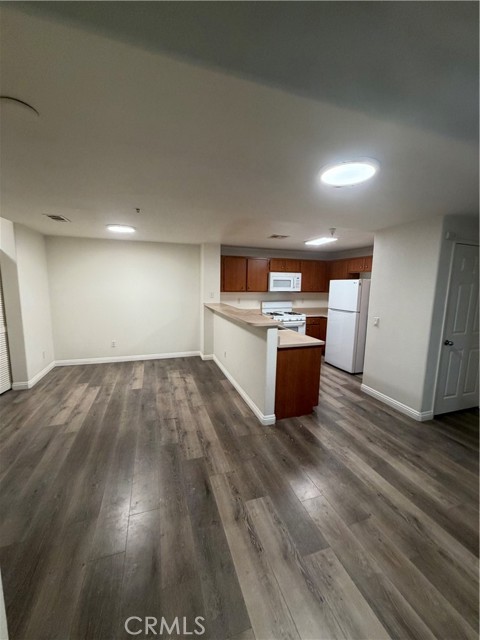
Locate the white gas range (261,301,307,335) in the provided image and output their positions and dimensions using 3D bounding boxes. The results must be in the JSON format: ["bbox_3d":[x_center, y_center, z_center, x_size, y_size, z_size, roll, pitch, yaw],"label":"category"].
[{"bbox_3d":[0.970,0.216,5.848,0.772,1.192,0.685,-2,8,-18],"label":"white gas range"}]

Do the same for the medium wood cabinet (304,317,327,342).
[{"bbox_3d":[1.567,0.343,6.110,0.507,0.893,0.614,-2,8,-18],"label":"medium wood cabinet"}]

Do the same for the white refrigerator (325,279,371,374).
[{"bbox_3d":[2.264,0.097,5.027,0.735,1.695,0.743,-2,8,-18],"label":"white refrigerator"}]

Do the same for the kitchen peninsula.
[{"bbox_3d":[0.144,0.430,4.204,0.977,1.178,2.690,-2,8,-18],"label":"kitchen peninsula"}]

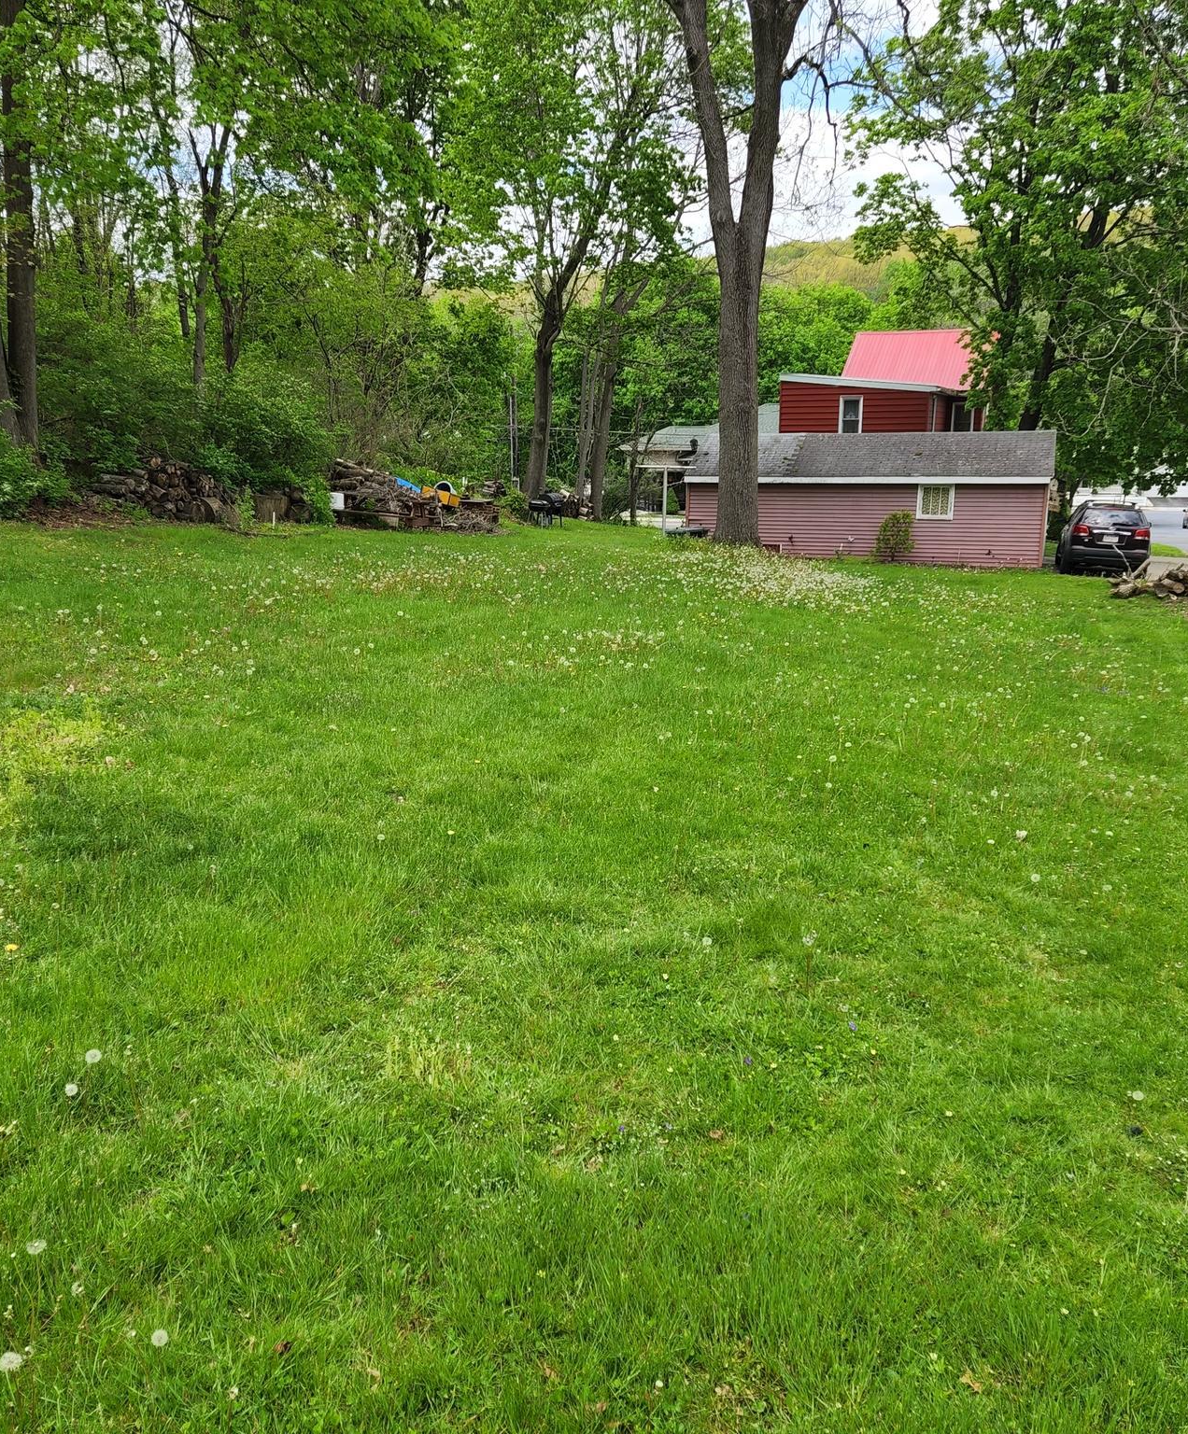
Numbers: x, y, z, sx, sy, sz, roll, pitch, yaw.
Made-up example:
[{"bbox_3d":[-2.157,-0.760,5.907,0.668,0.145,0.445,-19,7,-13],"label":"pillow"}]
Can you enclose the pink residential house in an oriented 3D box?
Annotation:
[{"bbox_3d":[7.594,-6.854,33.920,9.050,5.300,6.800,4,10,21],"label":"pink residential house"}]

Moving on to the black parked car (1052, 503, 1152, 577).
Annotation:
[{"bbox_3d":[12.609,-4.473,31.608,1.890,1.720,4.680,4,10,17],"label":"black parked car"}]

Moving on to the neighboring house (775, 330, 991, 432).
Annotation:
[{"bbox_3d":[10.863,-10.227,46.206,6.600,8.100,9.000,4,10,21],"label":"neighboring house"}]

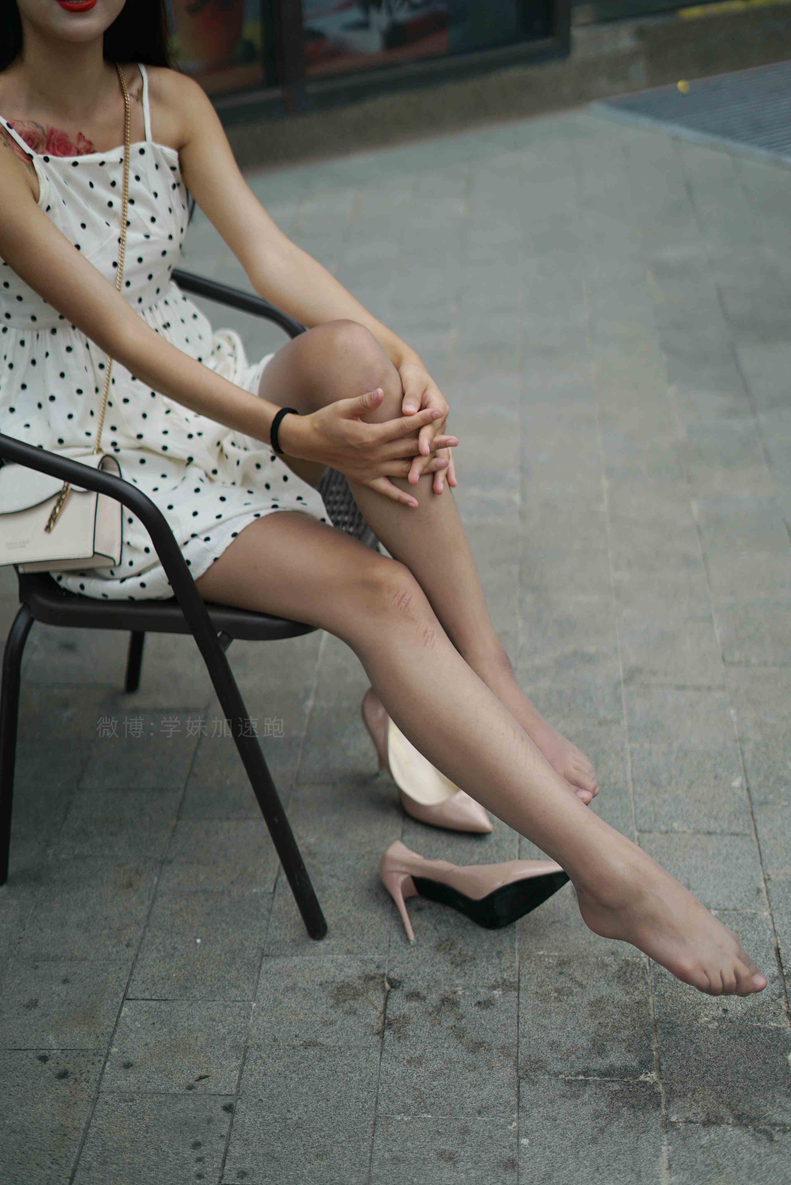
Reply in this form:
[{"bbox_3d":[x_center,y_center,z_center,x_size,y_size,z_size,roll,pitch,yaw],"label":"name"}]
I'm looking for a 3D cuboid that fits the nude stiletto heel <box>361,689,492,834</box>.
[{"bbox_3d":[0.041,0.217,2.192,0.229,0.147,0.079,24,40,37],"label":"nude stiletto heel"}]

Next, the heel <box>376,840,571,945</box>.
[{"bbox_3d":[0.095,0.338,2.023,0.229,0.079,0.147,-19,46,11],"label":"heel"}]

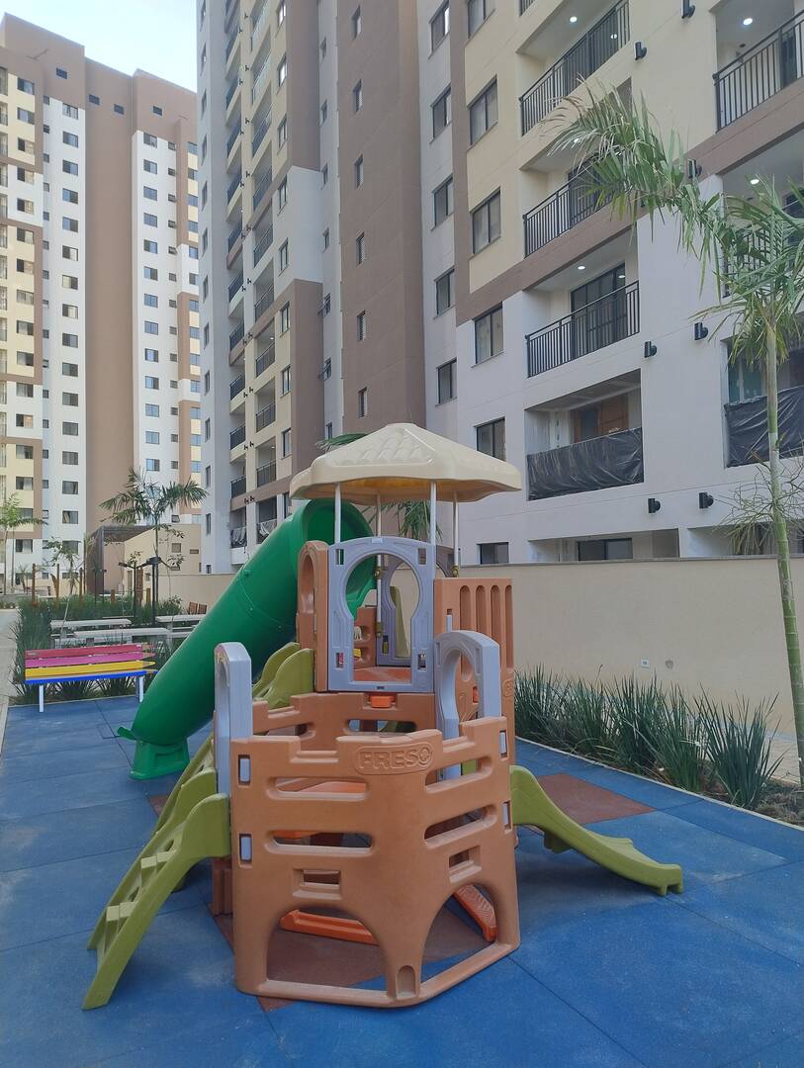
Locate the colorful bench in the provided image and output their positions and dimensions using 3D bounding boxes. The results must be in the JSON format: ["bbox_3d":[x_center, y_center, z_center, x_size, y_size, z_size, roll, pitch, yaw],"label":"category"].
[{"bbox_3d":[-3.945,1.832,9.513,1.570,0.725,0.540,0,-3,-26],"label":"colorful bench"}]

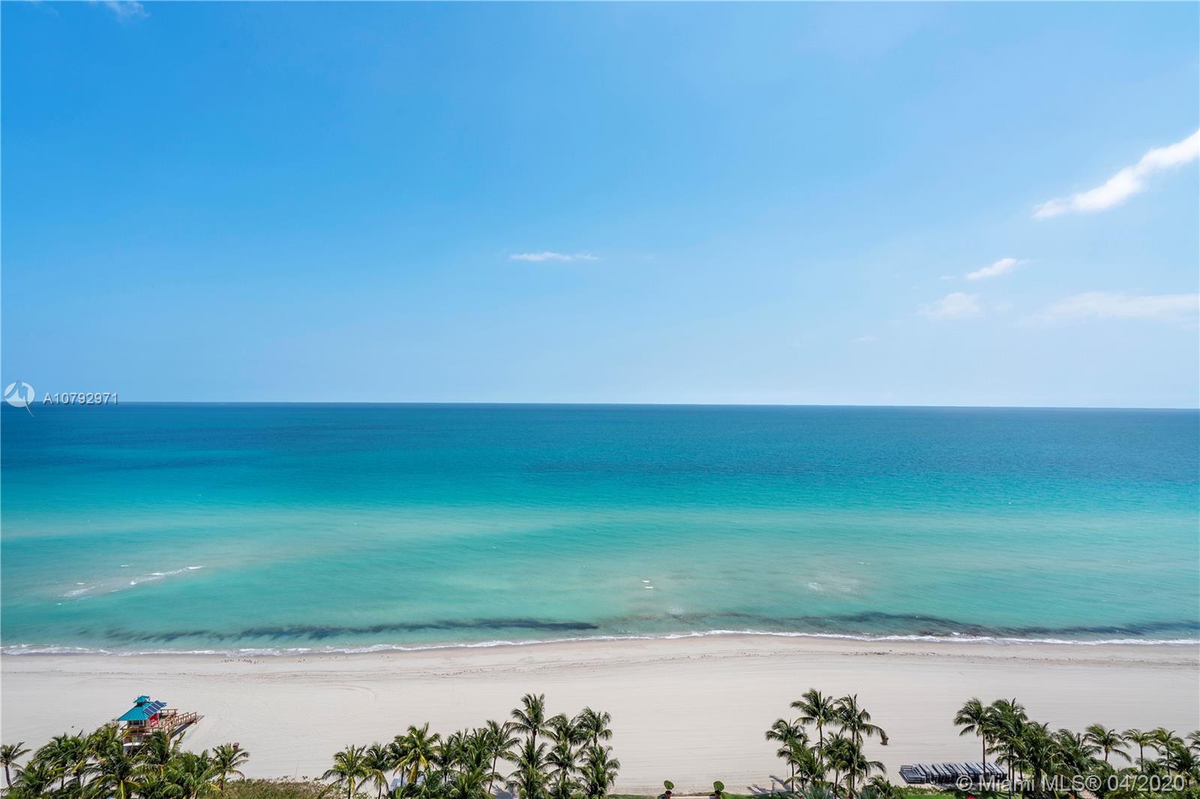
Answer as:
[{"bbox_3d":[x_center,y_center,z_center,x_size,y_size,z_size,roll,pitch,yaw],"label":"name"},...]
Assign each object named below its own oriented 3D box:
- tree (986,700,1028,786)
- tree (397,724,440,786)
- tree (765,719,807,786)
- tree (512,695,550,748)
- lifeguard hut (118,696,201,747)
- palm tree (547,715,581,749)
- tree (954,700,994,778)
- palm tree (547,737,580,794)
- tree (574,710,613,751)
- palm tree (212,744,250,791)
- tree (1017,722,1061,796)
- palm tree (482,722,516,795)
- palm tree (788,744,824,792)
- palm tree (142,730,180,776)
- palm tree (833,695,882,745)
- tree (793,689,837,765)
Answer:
[{"bbox_3d":[50.360,43.310,65.780,5.200,11.100,5.000,0,-1,0],"label":"tree"},{"bbox_3d":[-22.130,44.220,65.150,5.400,8.600,5.200,0,-1,0],"label":"tree"},{"bbox_3d":[23.210,44.510,66.530,5.300,9.240,5.300,0,0,0],"label":"tree"},{"bbox_3d":[-8.310,42.980,65.410,5.200,11.200,5.000,0,-1,0],"label":"tree"},{"bbox_3d":[-63.880,45.830,78.230,6.000,7.000,9.200,0,0,0],"label":"lifeguard hut"},{"bbox_3d":[-4.470,44.210,66.500,4.460,9.600,4.460,0,0,0],"label":"palm tree"},{"bbox_3d":[47.440,43.560,67.210,5.200,10.600,5.000,0,-1,0],"label":"tree"},{"bbox_3d":[-4.380,44.430,63.440,4.800,8.300,4.800,0,-1,0],"label":"palm tree"},{"bbox_3d":[-0.850,43.930,66.910,4.970,10.200,4.970,0,0,0],"label":"tree"},{"bbox_3d":[-45.720,45.690,65.950,4.900,6.260,4.900,0,0,0],"label":"palm tree"},{"bbox_3d":[52.920,44.110,64.250,5.400,9.500,5.200,0,-1,0],"label":"tree"},{"bbox_3d":[-12.520,44.350,66.070,4.550,9.240,4.550,0,0,0],"label":"palm tree"},{"bbox_3d":[24.760,45.320,64.170,4.420,7.600,4.420,0,0,0],"label":"palm tree"},{"bbox_3d":[-55.180,45.180,67.000,4.980,7.200,4.980,0,0,0],"label":"palm tree"},{"bbox_3d":[31.500,43.120,65.510,5.600,11.300,5.200,0,-1,0],"label":"palm tree"},{"bbox_3d":[26.990,43.060,66.590,5.600,11.400,5.200,0,-1,0],"label":"tree"}]

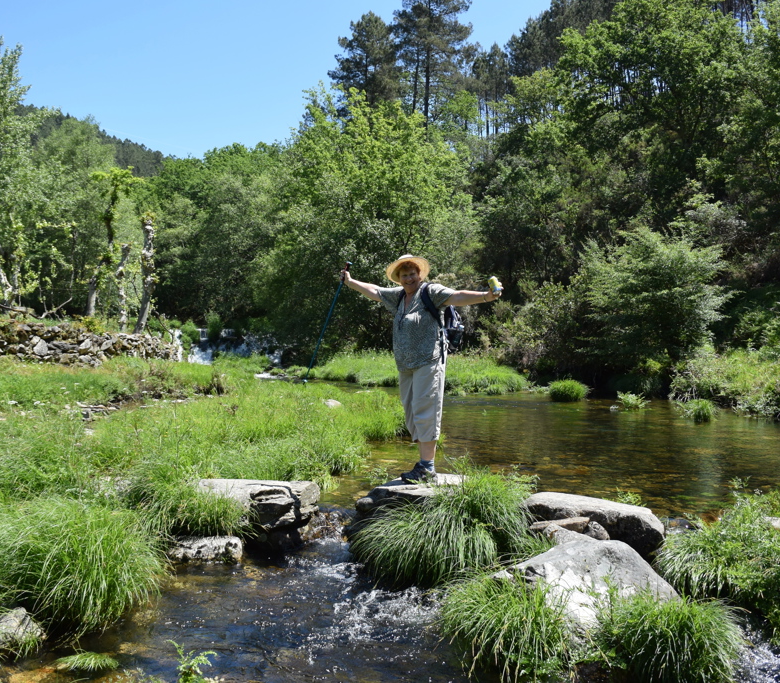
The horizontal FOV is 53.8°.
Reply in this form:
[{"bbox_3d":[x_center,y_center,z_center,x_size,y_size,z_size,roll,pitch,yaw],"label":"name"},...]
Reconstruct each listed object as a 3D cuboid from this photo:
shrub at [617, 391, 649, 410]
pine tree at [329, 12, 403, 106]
[{"bbox_3d":[3.662,0.891,11.600,0.480,0.310,0.440,0,2,0],"label":"shrub"},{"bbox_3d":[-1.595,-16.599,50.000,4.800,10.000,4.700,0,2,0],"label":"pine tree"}]

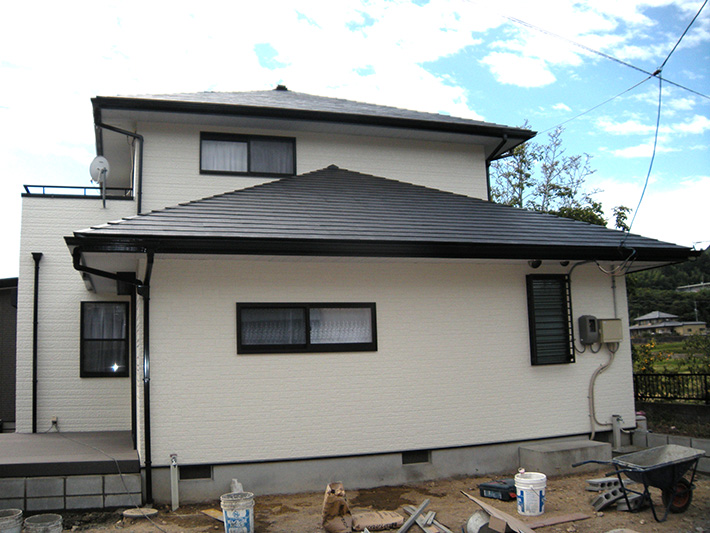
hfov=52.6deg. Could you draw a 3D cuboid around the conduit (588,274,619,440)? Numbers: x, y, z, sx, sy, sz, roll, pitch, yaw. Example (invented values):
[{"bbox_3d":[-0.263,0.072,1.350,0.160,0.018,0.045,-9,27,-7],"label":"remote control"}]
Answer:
[{"bbox_3d":[3.282,1.197,9.447,0.490,2.200,0.080,1,-8,-19],"label":"conduit"}]

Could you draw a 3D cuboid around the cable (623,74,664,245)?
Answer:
[{"bbox_3d":[3.194,-1.182,8.006,0.420,2.050,0.450,1,-8,-19],"label":"cable"}]

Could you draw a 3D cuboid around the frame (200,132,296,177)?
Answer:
[{"bbox_3d":[-1.786,-1.898,12.157,1.670,0.720,0.120,1,-9,-18],"label":"frame"}]

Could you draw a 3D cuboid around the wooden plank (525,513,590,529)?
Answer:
[{"bbox_3d":[1.754,2.217,6.268,0.720,0.022,0.210,2,-8,-26],"label":"wooden plank"}]

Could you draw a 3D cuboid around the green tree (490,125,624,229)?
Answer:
[{"bbox_3d":[5.023,0.045,17.756,3.700,7.380,3.600,-4,-8,16],"label":"green tree"}]

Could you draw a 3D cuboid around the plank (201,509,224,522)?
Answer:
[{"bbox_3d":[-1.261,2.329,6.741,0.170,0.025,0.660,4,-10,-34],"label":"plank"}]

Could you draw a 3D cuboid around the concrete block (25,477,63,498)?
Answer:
[{"bbox_3d":[-3.099,2.207,7.206,0.390,0.190,0.150,1,-9,-18],"label":"concrete block"}]

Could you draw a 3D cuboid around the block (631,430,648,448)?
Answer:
[{"bbox_3d":[3.777,2.270,9.437,0.125,0.190,0.370,0,-8,-15],"label":"block"}]

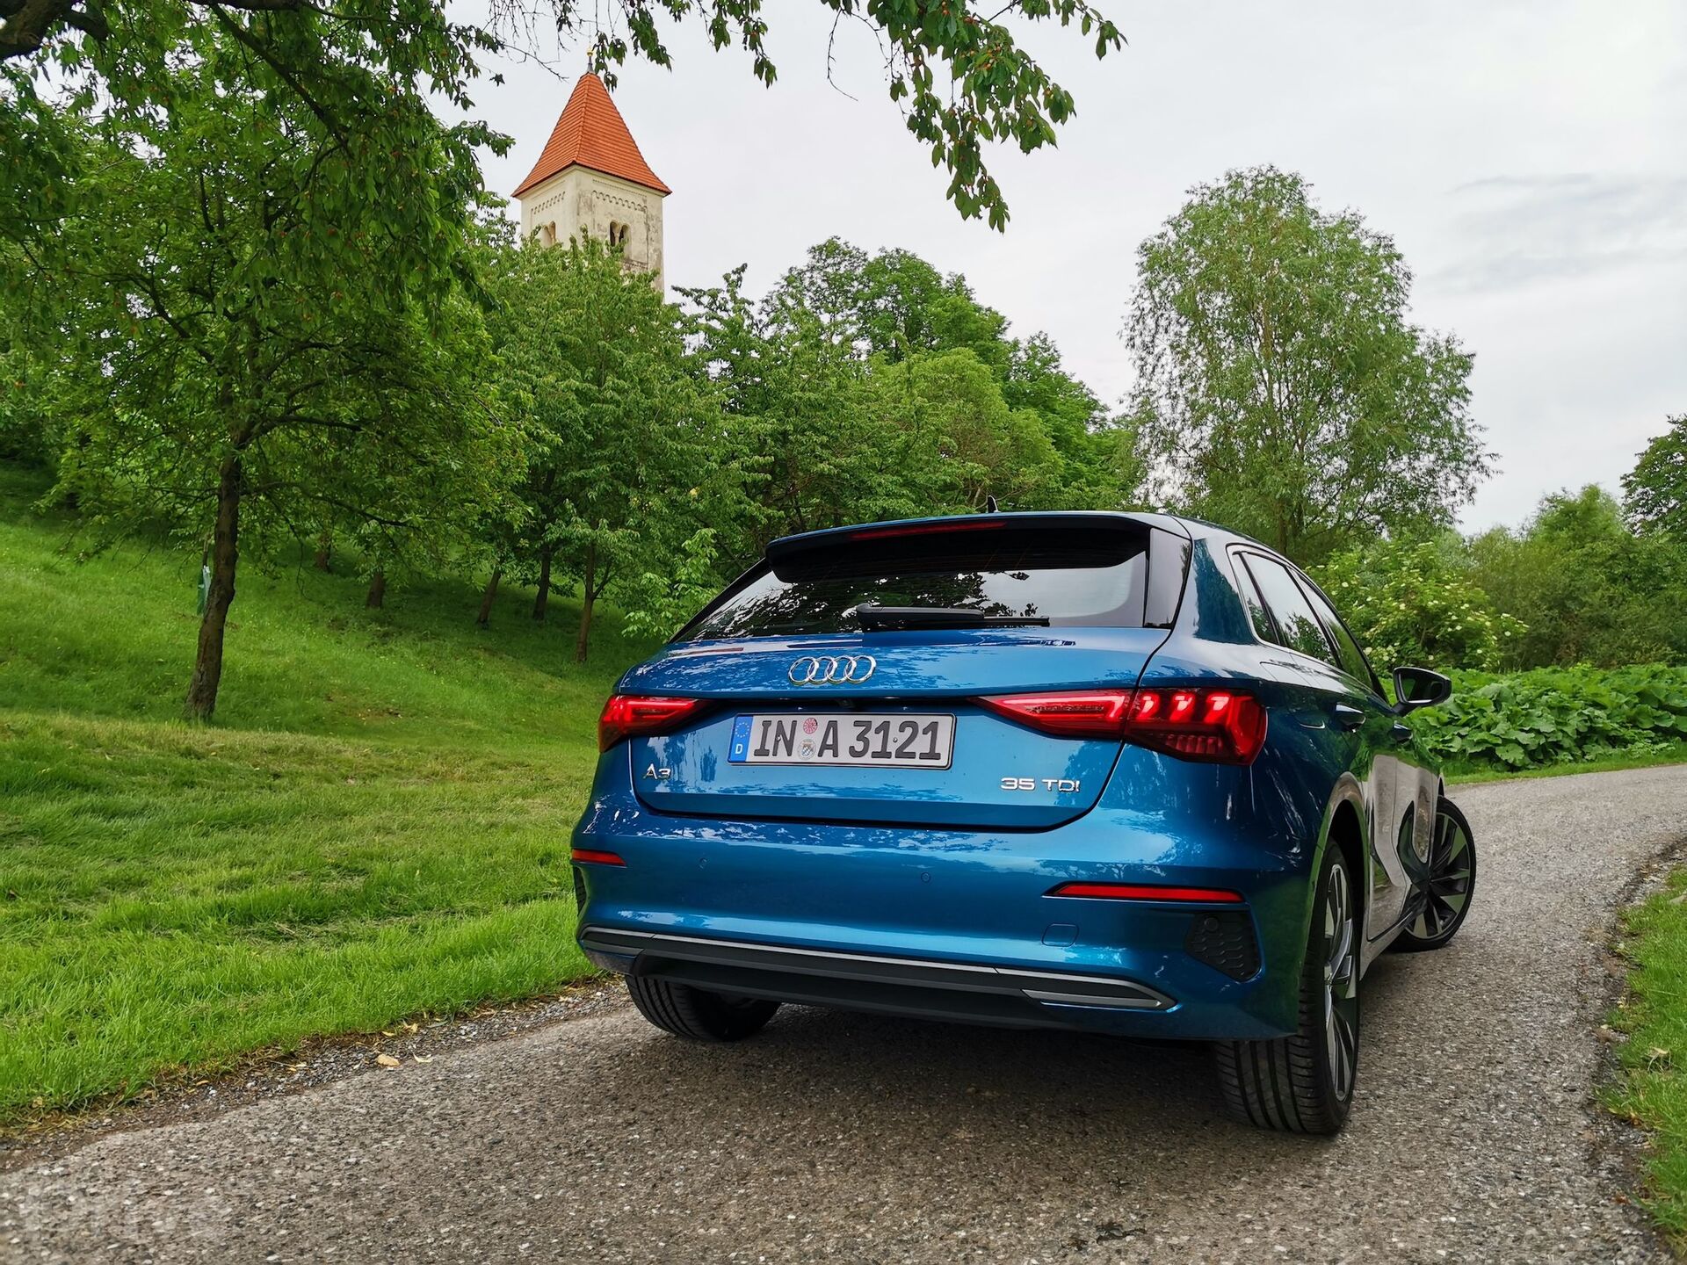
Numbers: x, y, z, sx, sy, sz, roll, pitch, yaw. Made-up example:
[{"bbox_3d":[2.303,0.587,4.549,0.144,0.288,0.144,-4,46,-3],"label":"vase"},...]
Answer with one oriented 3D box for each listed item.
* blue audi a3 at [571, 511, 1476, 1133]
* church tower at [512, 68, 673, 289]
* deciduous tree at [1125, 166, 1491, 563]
[{"bbox_3d":[0.985,0.498,4.405,1.860,1.445,4.340,-2,-6,29],"label":"blue audi a3"},{"bbox_3d":[-13.305,-20.504,67.240,6.000,19.000,6.000,2,-4,-45],"label":"church tower"},{"bbox_3d":[11.600,-4.600,32.000,9.100,14.500,8.700,-2,-3,20],"label":"deciduous tree"}]

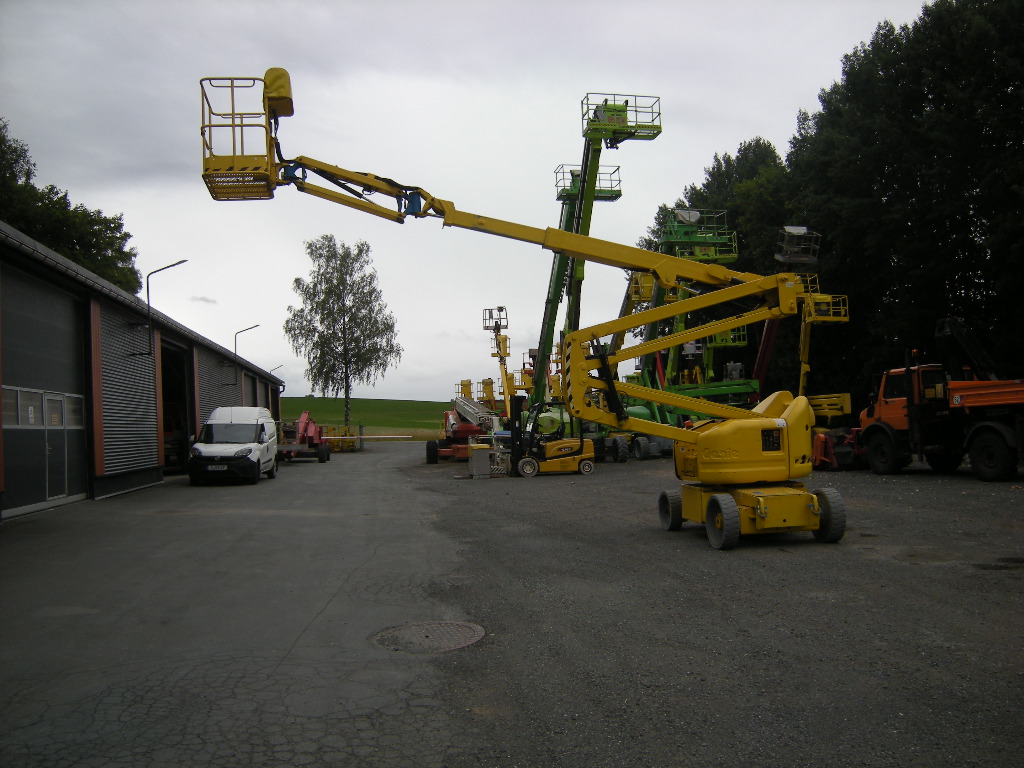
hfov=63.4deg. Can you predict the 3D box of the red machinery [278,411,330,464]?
[{"bbox_3d":[-9.900,2.490,39.400,2.350,2.350,5.000,-2,-3,-6],"label":"red machinery"}]

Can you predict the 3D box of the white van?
[{"bbox_3d":[-7.980,1.760,24.100,1.850,2.100,4.600,-1,-3,-9],"label":"white van"}]

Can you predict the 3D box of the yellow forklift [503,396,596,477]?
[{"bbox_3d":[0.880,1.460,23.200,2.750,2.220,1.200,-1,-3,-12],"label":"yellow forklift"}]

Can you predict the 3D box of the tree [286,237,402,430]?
[{"bbox_3d":[-13.200,-3.300,65.000,8.800,16.000,8.800,-1,-3,-9],"label":"tree"}]

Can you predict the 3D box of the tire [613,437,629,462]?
[{"bbox_3d":[4.190,2.530,31.800,0.400,0.940,0.940,-2,-3,-6],"label":"tire"}]

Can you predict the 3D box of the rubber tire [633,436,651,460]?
[{"bbox_3d":[5.220,2.600,33.300,0.360,0.920,0.920,-1,-3,-9],"label":"rubber tire"}]

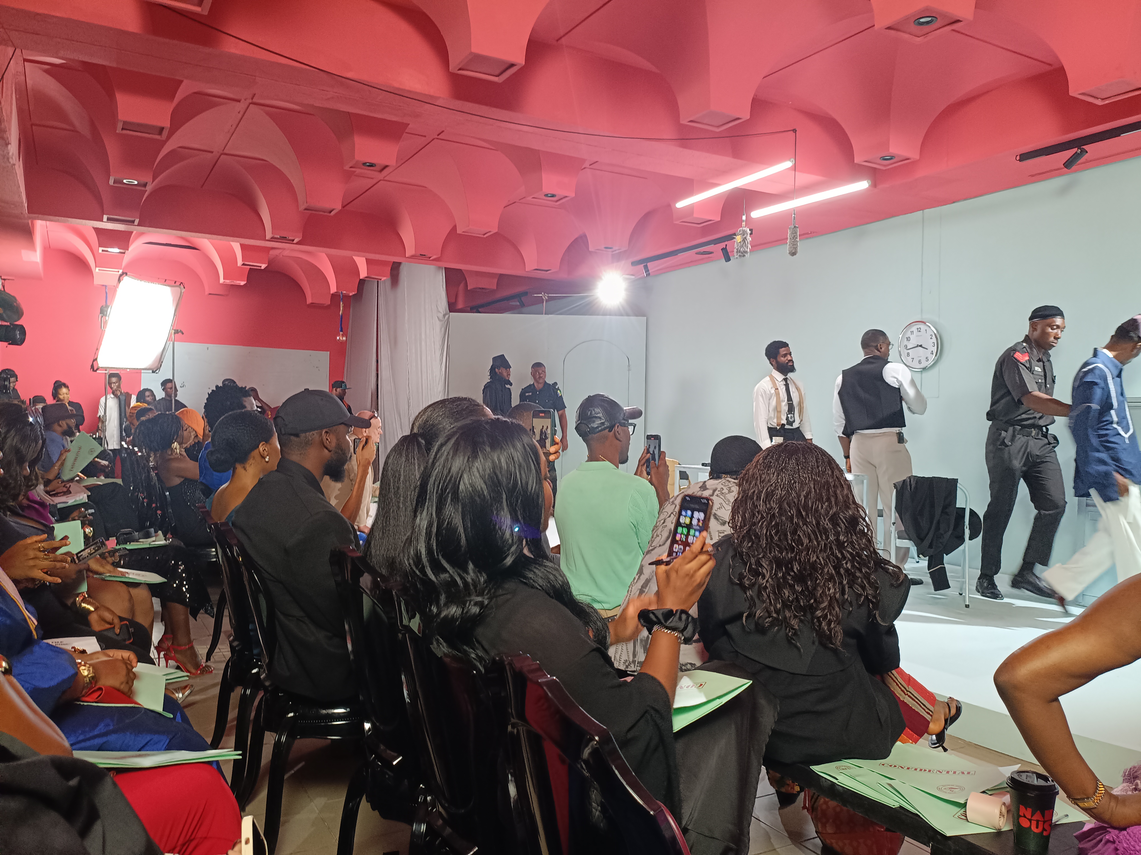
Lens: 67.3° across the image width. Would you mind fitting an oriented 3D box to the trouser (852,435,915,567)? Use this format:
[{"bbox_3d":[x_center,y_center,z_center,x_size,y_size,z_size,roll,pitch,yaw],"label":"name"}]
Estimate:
[{"bbox_3d":[2.156,0.527,5.930,0.340,1.000,0.420,1,0,-40],"label":"trouser"}]

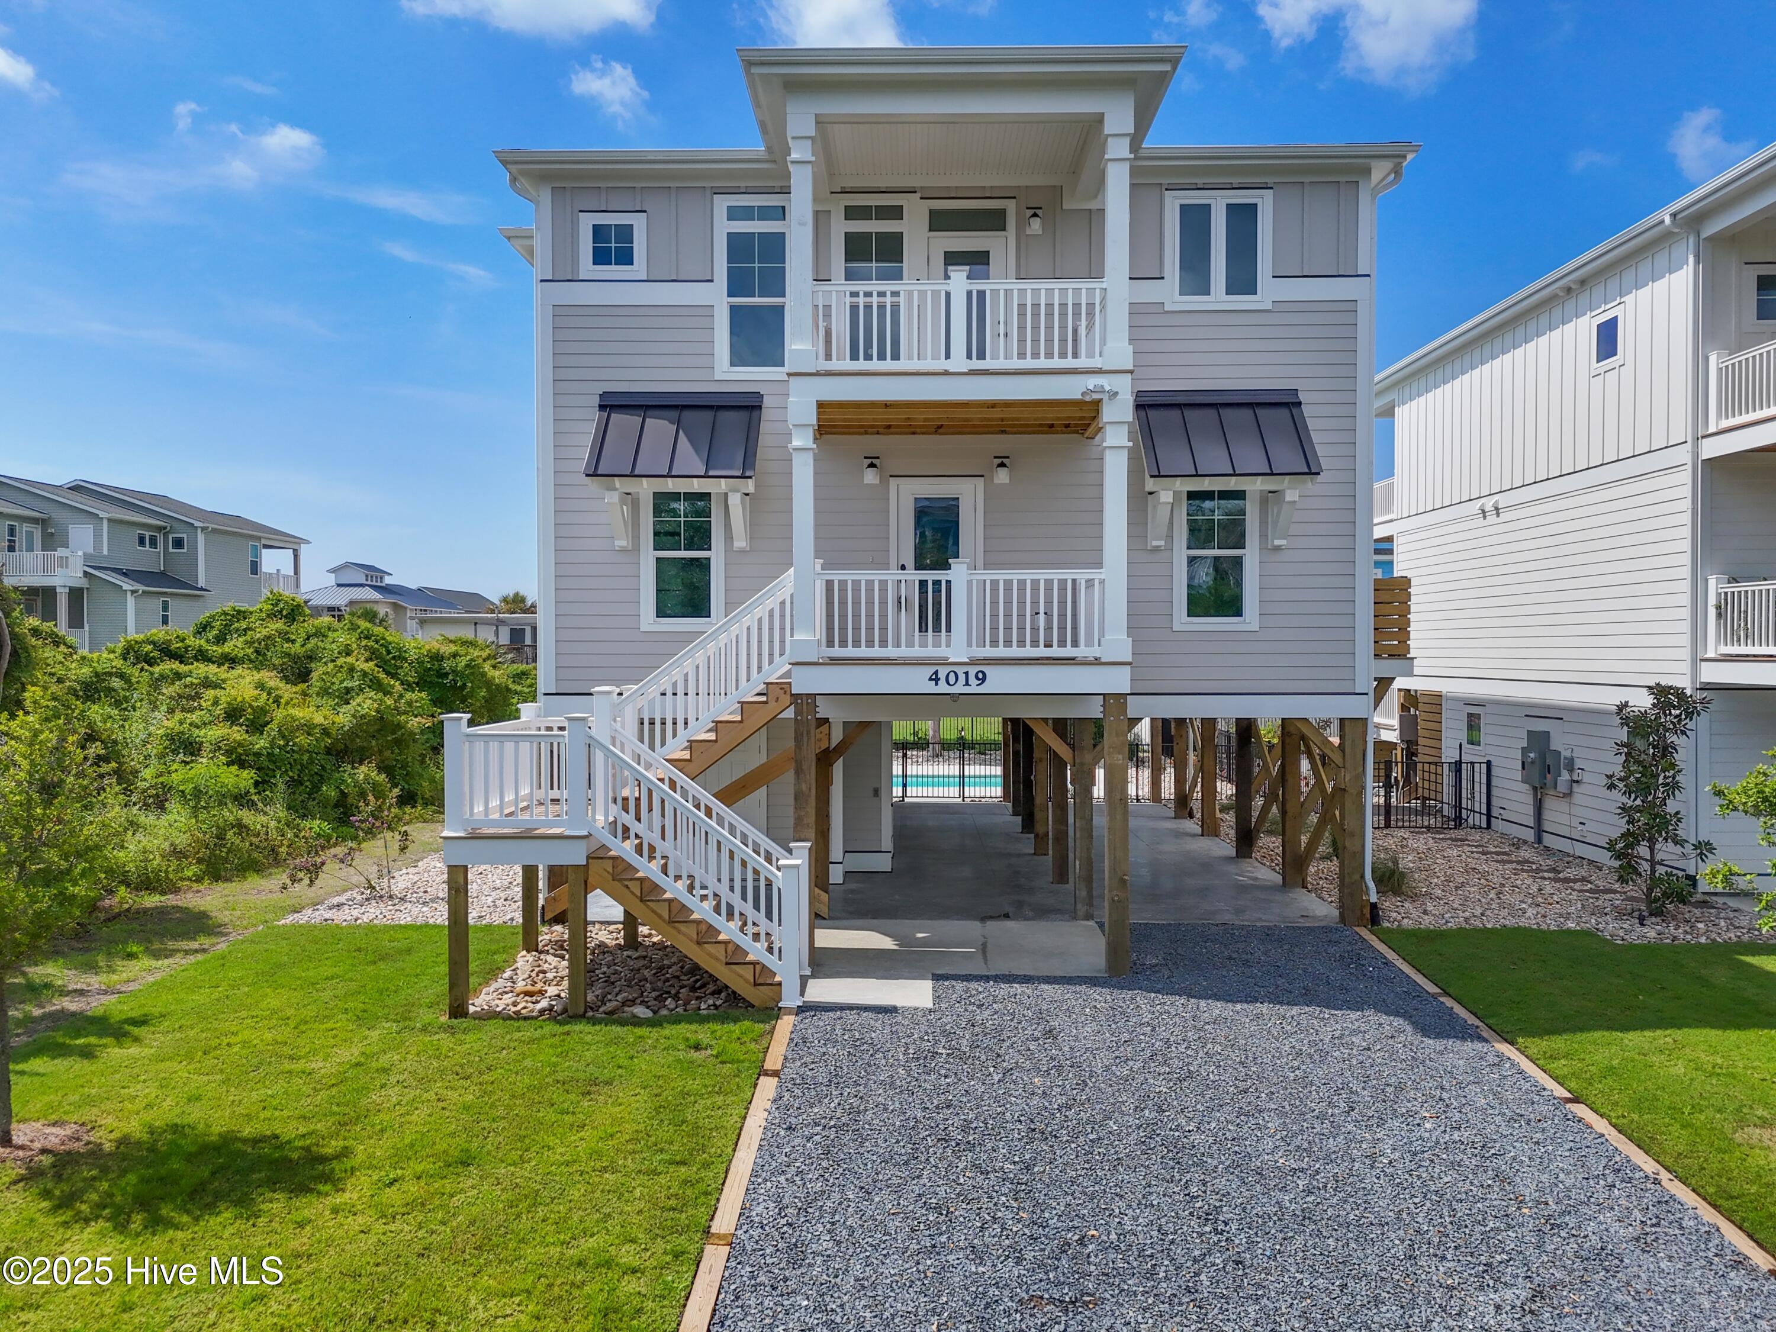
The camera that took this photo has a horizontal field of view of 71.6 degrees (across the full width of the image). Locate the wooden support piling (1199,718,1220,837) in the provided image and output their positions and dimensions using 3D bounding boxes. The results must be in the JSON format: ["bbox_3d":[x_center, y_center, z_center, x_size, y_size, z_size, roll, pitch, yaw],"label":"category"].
[{"bbox_3d":[5.540,1.710,21.270,0.210,2.450,0.210,0,1,1],"label":"wooden support piling"}]

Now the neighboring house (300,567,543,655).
[{"bbox_3d":[-32.000,-2.500,85.000,16.000,8.500,12.000,0,1,1],"label":"neighboring house"}]

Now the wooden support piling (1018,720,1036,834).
[{"bbox_3d":[2.430,1.680,21.330,0.210,2.450,0.210,0,1,1],"label":"wooden support piling"}]

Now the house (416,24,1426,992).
[{"bbox_3d":[0.560,-1.930,18.160,11.200,9.900,14.400,0,1,1],"label":"house"}]

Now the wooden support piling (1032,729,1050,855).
[{"bbox_3d":[2.400,1.720,19.170,0.210,2.450,0.210,0,1,1],"label":"wooden support piling"}]

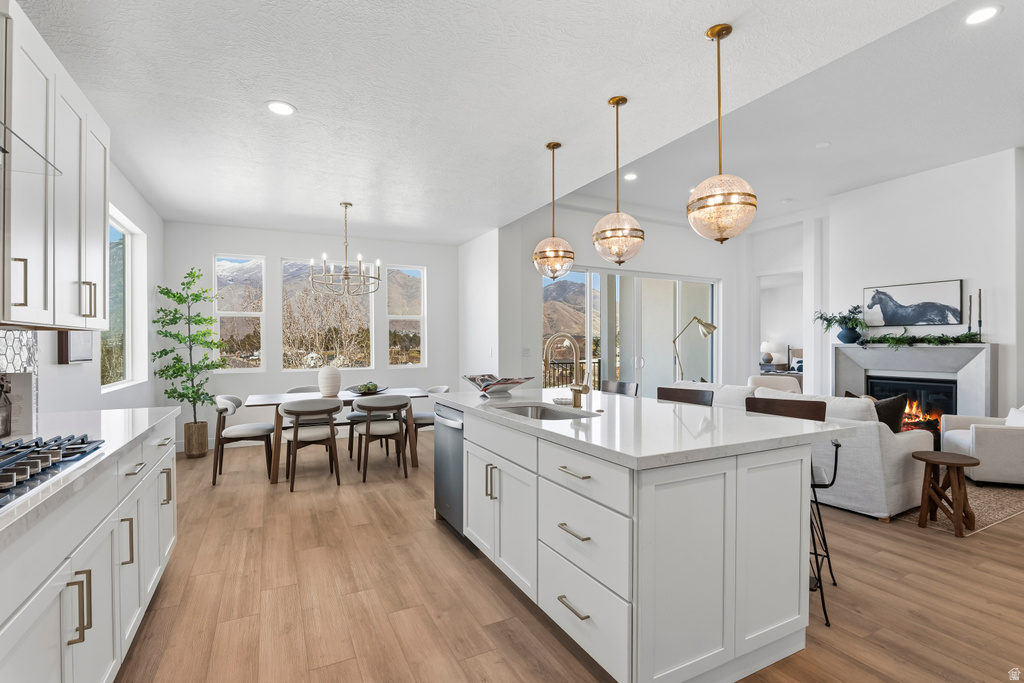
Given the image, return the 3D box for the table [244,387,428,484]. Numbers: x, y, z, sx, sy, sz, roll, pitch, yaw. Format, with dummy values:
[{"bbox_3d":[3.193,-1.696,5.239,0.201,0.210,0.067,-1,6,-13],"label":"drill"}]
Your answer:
[{"bbox_3d":[-1.797,0.950,4.828,1.740,0.750,0.920,0,0,-24],"label":"table"}]

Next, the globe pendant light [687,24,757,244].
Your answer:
[{"bbox_3d":[0.955,-0.942,2.091,0.295,0.983,0.295,0,0,-28],"label":"globe pendant light"}]

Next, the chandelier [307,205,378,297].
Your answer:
[{"bbox_3d":[-1.763,-0.980,4.848,0.707,0.980,0.707,0,0,-27],"label":"chandelier"}]

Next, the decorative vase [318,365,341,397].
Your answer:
[{"bbox_3d":[-1.985,0.435,4.949,0.227,0.328,0.227,0,0,-27],"label":"decorative vase"}]

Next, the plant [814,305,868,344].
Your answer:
[{"bbox_3d":[4.382,-0.223,6.083,0.420,0.500,0.580,0,0,-28],"label":"plant"}]

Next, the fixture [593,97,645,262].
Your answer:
[{"bbox_3d":[0.628,-0.944,2.699,0.300,0.986,0.300,0,0,0],"label":"fixture"}]

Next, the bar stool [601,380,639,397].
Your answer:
[{"bbox_3d":[0.791,0.828,3.690,0.490,0.980,0.450,0,0,-42],"label":"bar stool"}]

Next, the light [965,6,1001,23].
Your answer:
[{"bbox_3d":[2.960,-2.039,2.863,0.170,0.030,0.170,0,0,-28],"label":"light"}]

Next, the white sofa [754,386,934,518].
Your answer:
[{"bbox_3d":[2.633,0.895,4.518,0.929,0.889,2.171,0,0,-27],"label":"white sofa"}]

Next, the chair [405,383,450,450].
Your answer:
[{"bbox_3d":[-0.937,0.951,5.426,0.556,0.798,0.535,0,0,-27],"label":"chair"}]

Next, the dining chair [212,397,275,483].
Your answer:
[{"bbox_3d":[-2.653,0.946,4.533,0.556,0.798,0.535,0,0,-27],"label":"dining chair"}]

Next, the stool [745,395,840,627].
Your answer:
[{"bbox_3d":[1.434,0.824,2.450,0.460,0.975,0.520,0,0,42],"label":"stool"}]

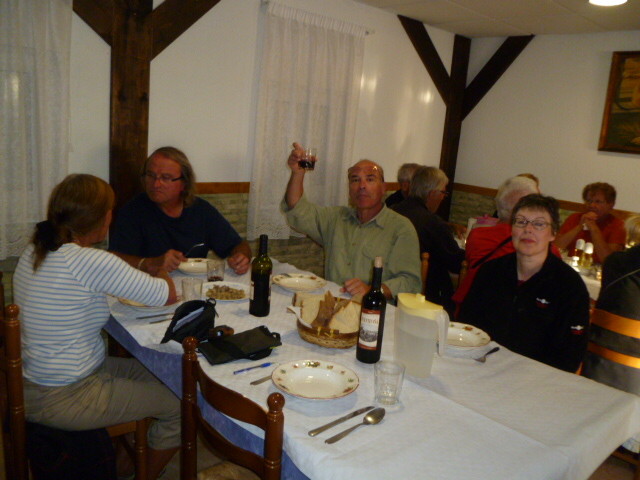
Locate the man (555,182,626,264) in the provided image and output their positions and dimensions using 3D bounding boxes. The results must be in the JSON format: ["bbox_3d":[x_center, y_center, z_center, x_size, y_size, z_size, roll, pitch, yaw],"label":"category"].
[{"bbox_3d":[1.890,0.244,3.550,0.540,1.250,0.780,14,15,38],"label":"man"}]

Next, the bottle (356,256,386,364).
[{"bbox_3d":[0.167,0.213,1.589,0.075,0.328,0.075,8,12,14],"label":"bottle"}]

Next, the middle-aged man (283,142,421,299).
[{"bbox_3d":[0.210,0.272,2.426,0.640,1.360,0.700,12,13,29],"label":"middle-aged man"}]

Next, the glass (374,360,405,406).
[{"bbox_3d":[0.181,0.380,1.365,0.079,0.095,0.079,5,12,0],"label":"glass"}]

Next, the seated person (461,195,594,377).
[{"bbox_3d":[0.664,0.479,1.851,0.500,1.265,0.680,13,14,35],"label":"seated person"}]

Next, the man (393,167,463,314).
[{"bbox_3d":[0.670,0.229,3.020,0.800,1.290,0.560,-3,14,-35],"label":"man"}]

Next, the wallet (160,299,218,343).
[{"bbox_3d":[-0.415,0.264,1.668,0.200,0.100,0.120,-6,16,-43],"label":"wallet"}]

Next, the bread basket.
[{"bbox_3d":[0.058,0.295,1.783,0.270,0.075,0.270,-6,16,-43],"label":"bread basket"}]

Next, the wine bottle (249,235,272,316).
[{"bbox_3d":[-0.215,0.125,1.927,0.075,0.298,0.075,5,12,0],"label":"wine bottle"}]

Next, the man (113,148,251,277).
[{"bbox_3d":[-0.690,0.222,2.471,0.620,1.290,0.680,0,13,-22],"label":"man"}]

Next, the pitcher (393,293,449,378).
[{"bbox_3d":[0.301,0.284,1.548,0.165,0.228,0.108,14,15,36],"label":"pitcher"}]

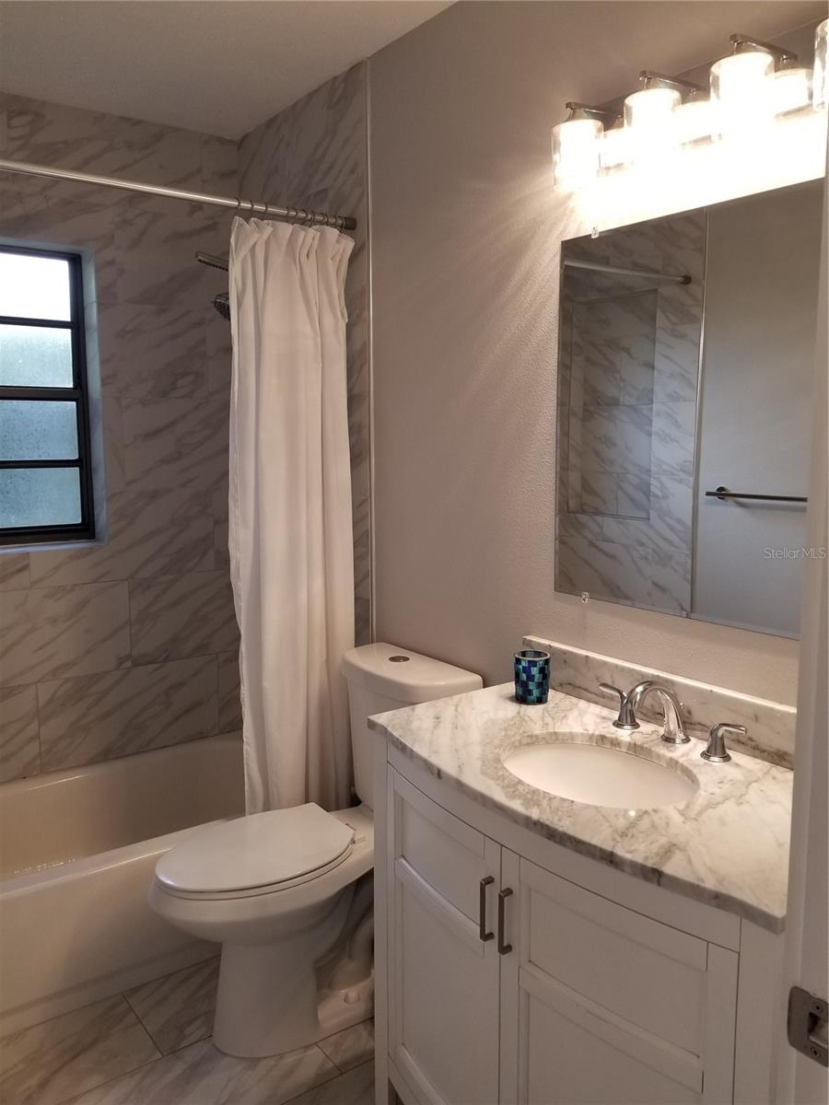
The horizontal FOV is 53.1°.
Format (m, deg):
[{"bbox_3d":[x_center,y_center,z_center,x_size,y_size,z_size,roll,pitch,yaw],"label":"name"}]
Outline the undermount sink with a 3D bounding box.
[{"bbox_3d":[0.306,0.442,1.416,0.308,0.150,0.373,-6,9,-36],"label":"undermount sink"}]

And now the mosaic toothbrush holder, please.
[{"bbox_3d":[0.249,0.264,1.753,0.076,0.102,0.076,0,8,0],"label":"mosaic toothbrush holder"}]

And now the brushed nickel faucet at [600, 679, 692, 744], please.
[{"bbox_3d":[0.394,0.281,1.550,0.164,0.122,0.195,-6,9,-36],"label":"brushed nickel faucet"}]

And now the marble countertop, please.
[{"bbox_3d":[0.328,0.369,1.426,0.481,0.020,0.875,-6,9,-36],"label":"marble countertop"}]

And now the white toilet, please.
[{"bbox_3d":[-0.276,0.736,2.056,0.751,0.859,0.476,-6,9,-36],"label":"white toilet"}]

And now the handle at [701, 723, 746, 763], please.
[{"bbox_3d":[0.535,0.326,1.433,0.048,0.065,0.078,-6,9,-36],"label":"handle"}]

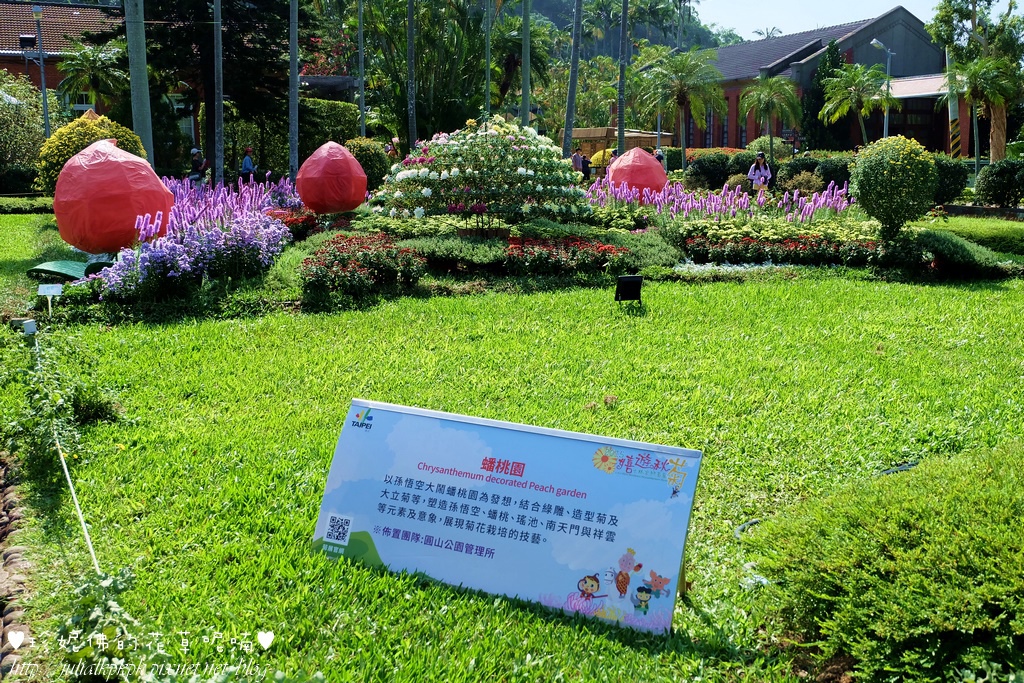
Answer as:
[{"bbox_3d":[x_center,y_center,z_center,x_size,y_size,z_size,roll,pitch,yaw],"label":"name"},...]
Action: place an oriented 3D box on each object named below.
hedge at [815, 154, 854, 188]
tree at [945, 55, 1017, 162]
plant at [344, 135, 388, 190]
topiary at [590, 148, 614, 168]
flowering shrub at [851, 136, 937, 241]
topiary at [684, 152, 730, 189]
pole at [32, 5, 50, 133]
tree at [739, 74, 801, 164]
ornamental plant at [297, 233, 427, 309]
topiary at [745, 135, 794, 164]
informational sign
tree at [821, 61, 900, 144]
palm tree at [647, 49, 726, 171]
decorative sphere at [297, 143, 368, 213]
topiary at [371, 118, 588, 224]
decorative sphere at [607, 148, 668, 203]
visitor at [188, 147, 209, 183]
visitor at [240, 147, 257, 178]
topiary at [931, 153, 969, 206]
[{"bbox_3d":[8.345,-4.310,26.500,1.100,1.240,1.150,-1,11,0],"label":"hedge"},{"bbox_3d":[11.184,-5.109,24.500,1.800,3.450,1.800,-1,11,0],"label":"tree"},{"bbox_3d":[-4.027,-4.794,28.151,1.300,1.650,1.300,0,11,0],"label":"plant"},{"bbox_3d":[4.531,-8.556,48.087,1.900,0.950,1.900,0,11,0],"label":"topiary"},{"bbox_3d":[6.129,-2.437,16.454,1.370,1.680,1.370,0,11,0],"label":"flowering shrub"},{"bbox_3d":[5.059,-4.260,26.500,1.300,1.260,1.250,-1,11,0],"label":"topiary"},{"bbox_3d":[-12.700,-6.380,28.000,0.330,5.500,0.330,-1,11,0],"label":"pole"},{"bbox_3d":[9.182,-7.371,36.376,2.300,4.100,2.300,0,11,0],"label":"tree"},{"bbox_3d":[-1.537,-0.779,10.600,1.350,0.660,1.500,-1,11,0],"label":"ornamental plant"},{"bbox_3d":[9.805,-7.097,39.147,1.850,1.600,1.850,0,11,0],"label":"topiary"},{"bbox_3d":[-0.057,0.577,3.626,1.422,0.554,0.310,5,12,28],"label":"informational sign"},{"bbox_3d":[11.156,-6.839,32.876,2.650,4.100,2.650,0,11,0],"label":"tree"},{"bbox_3d":[6.384,-8.151,37.468,3.000,5.100,3.000,0,11,0],"label":"palm tree"},{"bbox_3d":[-3.969,-3.605,22.643,1.540,1.560,1.540,0,11,0],"label":"decorative sphere"},{"bbox_3d":[-0.539,-2.837,17.000,3.550,1.750,3.400,-1,11,0],"label":"topiary"},{"bbox_3d":[3.247,-4.349,26.500,1.550,1.500,1.550,-1,11,0],"label":"decorative sphere"},{"bbox_3d":[-9.184,-4.862,30.000,0.550,1.650,0.480,0,11,3],"label":"visitor"},{"bbox_3d":[-7.242,-4.518,28.147,0.380,1.600,0.480,0,11,0],"label":"visitor"},{"bbox_3d":[11.109,-4.135,26.124,1.120,1.350,1.120,0,11,0],"label":"topiary"}]

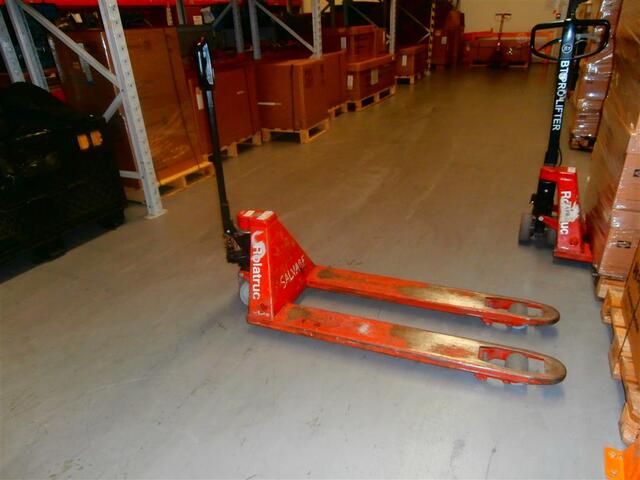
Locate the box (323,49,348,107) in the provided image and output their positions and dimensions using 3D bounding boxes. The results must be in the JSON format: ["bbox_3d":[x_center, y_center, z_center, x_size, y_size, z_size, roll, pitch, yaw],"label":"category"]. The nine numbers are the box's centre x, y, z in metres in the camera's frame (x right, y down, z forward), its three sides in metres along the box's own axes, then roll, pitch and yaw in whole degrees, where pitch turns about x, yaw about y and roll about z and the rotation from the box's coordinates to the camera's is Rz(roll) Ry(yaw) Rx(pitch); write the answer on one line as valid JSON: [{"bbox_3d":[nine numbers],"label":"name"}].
[{"bbox_3d":[-0.188,-2.276,6.381,0.800,0.710,1.100,9,29,23],"label":"box"}]

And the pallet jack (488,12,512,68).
[{"bbox_3d":[4.841,-5.241,11.705,0.530,1.220,1.530,9,29,23],"label":"pallet jack"}]

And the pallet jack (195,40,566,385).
[{"bbox_3d":[0.226,-0.163,1.780,1.530,1.220,0.530,8,28,20],"label":"pallet jack"}]

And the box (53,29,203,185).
[{"bbox_3d":[-1.544,-1.117,3.668,0.620,1.130,0.740,11,29,26],"label":"box"}]

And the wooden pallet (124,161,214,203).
[{"bbox_3d":[-1.498,-0.578,4.018,0.680,0.144,0.780,11,29,26],"label":"wooden pallet"}]

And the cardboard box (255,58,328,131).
[{"bbox_3d":[-0.535,-1.789,5.425,1.020,0.706,0.740,9,29,23],"label":"cardboard box"}]

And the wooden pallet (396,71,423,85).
[{"bbox_3d":[1.863,-3.682,10.031,0.800,0.144,1.160,9,29,23],"label":"wooden pallet"}]

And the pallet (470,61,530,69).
[{"bbox_3d":[4.889,-4.782,11.991,1.400,0.144,1.000,9,29,23],"label":"pallet"}]

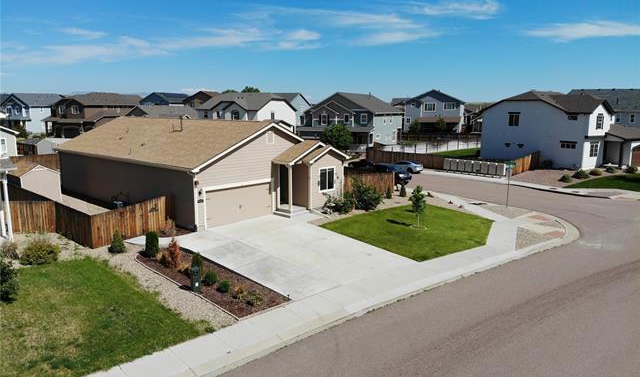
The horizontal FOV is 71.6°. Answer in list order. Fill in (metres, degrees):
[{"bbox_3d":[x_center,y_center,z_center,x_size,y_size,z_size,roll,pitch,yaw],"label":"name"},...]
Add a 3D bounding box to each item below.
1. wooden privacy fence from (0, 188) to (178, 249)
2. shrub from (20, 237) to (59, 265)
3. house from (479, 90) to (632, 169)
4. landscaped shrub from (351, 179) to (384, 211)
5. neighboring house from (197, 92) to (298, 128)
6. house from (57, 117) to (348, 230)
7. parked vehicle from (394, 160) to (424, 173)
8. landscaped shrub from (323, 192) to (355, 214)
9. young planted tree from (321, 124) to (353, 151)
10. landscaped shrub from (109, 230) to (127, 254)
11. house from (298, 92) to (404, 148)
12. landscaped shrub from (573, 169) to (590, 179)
[{"bbox_3d":[-14.995,1.403,26.953,13.000,1.850,7.200,9,13,40],"label":"wooden privacy fence"},{"bbox_3d":[-13.263,2.852,20.858,1.800,1.100,1.700,1,10,0],"label":"shrub"},{"bbox_3d":[31.227,-8.067,58.302,12.000,8.900,14.000,-6,12,-32],"label":"house"},{"bbox_3d":[3.472,0.413,31.695,2.200,2.000,2.000,1,10,0],"label":"landscaped shrub"},{"bbox_3d":[-12.881,-13.343,82.746,15.000,8.400,11.500,8,13,36],"label":"neighboring house"},{"bbox_3d":[-9.954,-2.348,34.948,21.209,6.010,12.677,9,13,40],"label":"house"},{"bbox_3d":[9.887,-2.775,52.563,1.850,1.460,4.700,-8,13,-38],"label":"parked vehicle"},{"bbox_3d":[1.226,0.890,30.536,1.600,1.350,1.950,9,13,40],"label":"landscaped shrub"},{"bbox_3d":[2.286,-6.612,60.382,4.000,4.300,4.000,0,10,0],"label":"young planted tree"},{"bbox_3d":[-10.069,2.605,22.300,0.850,1.120,0.850,9,13,40],"label":"landscaped shrub"},{"bbox_3d":[6.577,-13.289,86.014,14.200,9.300,14.000,7,12,31],"label":"house"},{"bbox_3d":[28.269,-1.504,48.339,1.600,0.920,1.750,9,13,40],"label":"landscaped shrub"}]

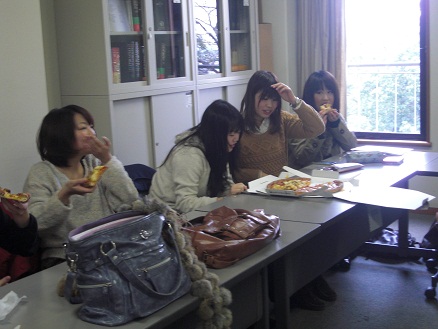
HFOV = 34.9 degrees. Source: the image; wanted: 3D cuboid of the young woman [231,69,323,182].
[{"bbox_3d":[0.297,0.140,3.643,0.520,1.250,0.700,-9,11,-33],"label":"young woman"}]

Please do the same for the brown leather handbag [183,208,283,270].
[{"bbox_3d":[0.017,0.228,2.412,0.230,0.130,0.340,5,12,39],"label":"brown leather handbag"}]

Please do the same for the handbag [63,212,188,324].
[{"bbox_3d":[-0.241,0.265,1.928,0.160,0.240,0.325,5,12,39],"label":"handbag"}]

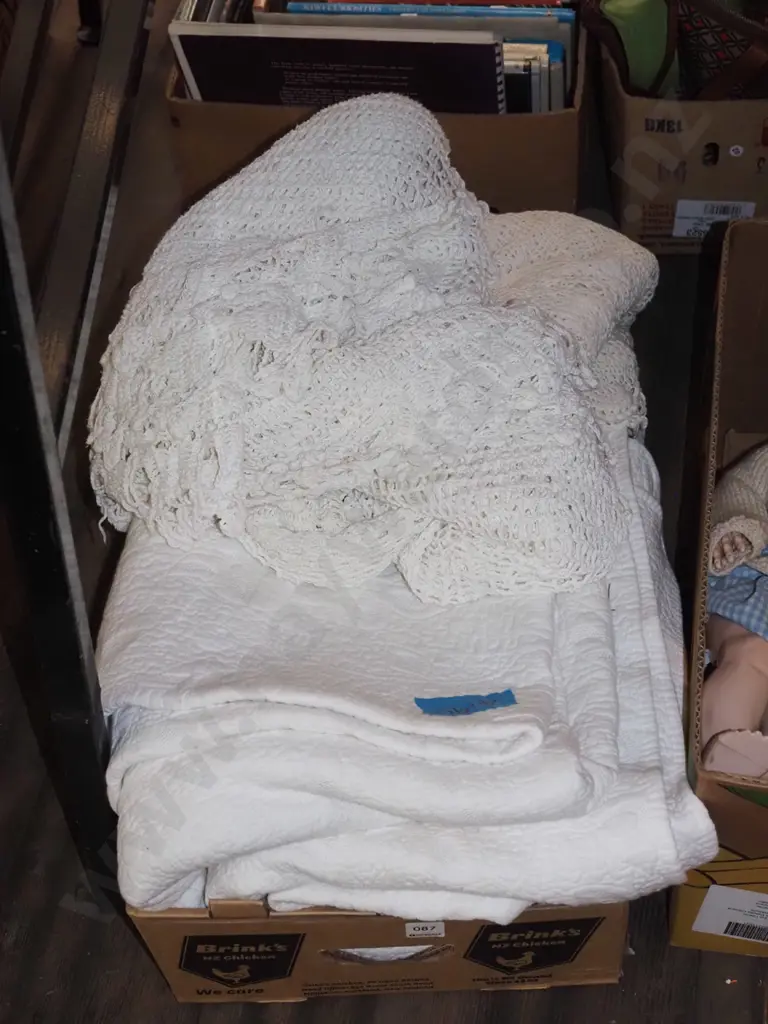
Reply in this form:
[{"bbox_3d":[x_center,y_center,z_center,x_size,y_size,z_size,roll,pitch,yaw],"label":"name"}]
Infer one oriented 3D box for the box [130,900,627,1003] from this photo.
[{"bbox_3d":[0.003,0.124,1.082,0.299,0.122,0.420,-3,48,3],"label":"box"}]

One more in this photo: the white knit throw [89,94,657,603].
[{"bbox_3d":[-0.003,-0.098,0.946,0.372,0.200,0.330,-3,48,3],"label":"white knit throw"}]

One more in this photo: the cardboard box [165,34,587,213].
[{"bbox_3d":[0.022,-0.459,1.600,0.400,0.210,0.360,4,51,9],"label":"cardboard box"}]

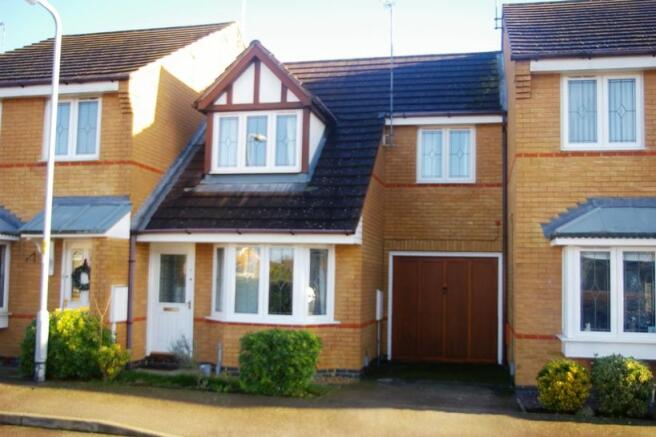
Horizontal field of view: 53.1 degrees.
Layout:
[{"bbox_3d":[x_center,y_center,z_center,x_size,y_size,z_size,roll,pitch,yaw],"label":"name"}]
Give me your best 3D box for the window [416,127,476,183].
[{"bbox_3d":[2.412,-1.282,13.364,1.176,1.137,0.100,0,-5,12],"label":"window"}]

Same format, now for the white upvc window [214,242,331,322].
[{"bbox_3d":[-1.034,1.130,11.425,2.304,1.330,0.507,0,-5,12],"label":"white upvc window"}]

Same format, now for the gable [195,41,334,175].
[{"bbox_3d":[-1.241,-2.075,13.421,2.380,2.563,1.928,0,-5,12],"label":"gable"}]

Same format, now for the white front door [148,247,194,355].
[{"bbox_3d":[-2.887,1.480,12.084,0.907,2.034,0.100,0,-5,12],"label":"white front door"}]

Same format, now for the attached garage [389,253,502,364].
[{"bbox_3d":[2.333,1.817,13.170,2.102,2.105,0.080,0,-5,12],"label":"attached garage"}]

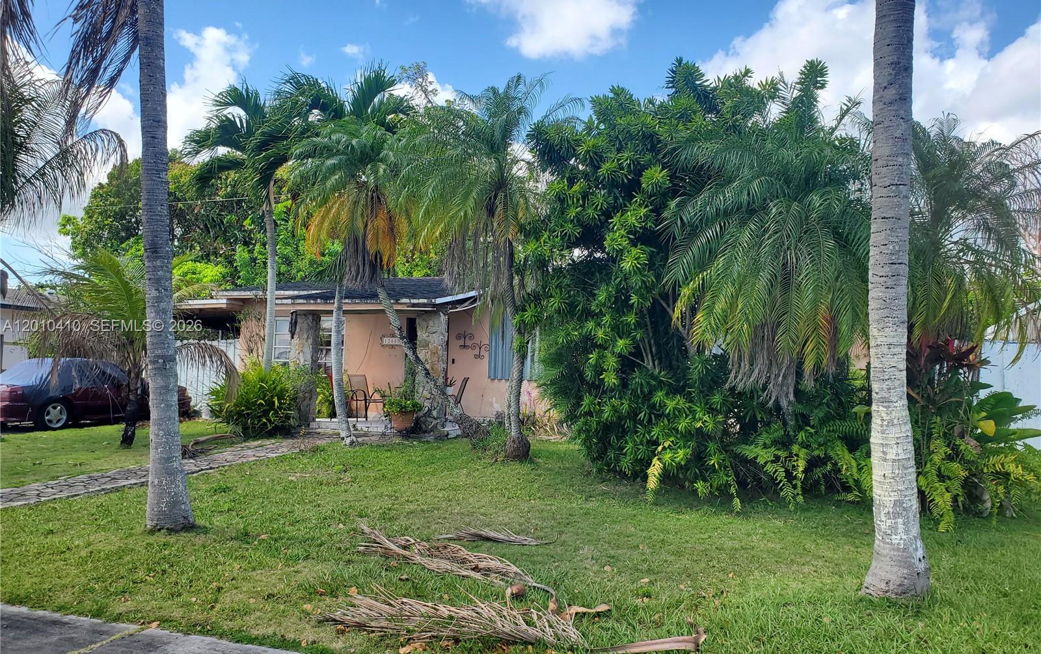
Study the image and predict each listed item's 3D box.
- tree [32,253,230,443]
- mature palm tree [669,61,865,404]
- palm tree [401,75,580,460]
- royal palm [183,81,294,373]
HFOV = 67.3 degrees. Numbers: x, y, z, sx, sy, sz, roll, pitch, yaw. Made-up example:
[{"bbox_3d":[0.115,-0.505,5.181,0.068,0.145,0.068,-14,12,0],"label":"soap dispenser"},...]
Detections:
[{"bbox_3d":[-6.193,0.334,12.600,3.198,3.145,3.000,0,-2,0],"label":"tree"},{"bbox_3d":[2.946,-0.769,9.300,2.476,4.798,2.500,0,-2,0],"label":"mature palm tree"},{"bbox_3d":[-0.435,-0.864,11.300,2.598,5.571,2.500,0,-2,0],"label":"palm tree"},{"bbox_3d":[-5.226,-1.365,14.500,2.081,6.365,2.200,0,-2,0],"label":"royal palm"}]

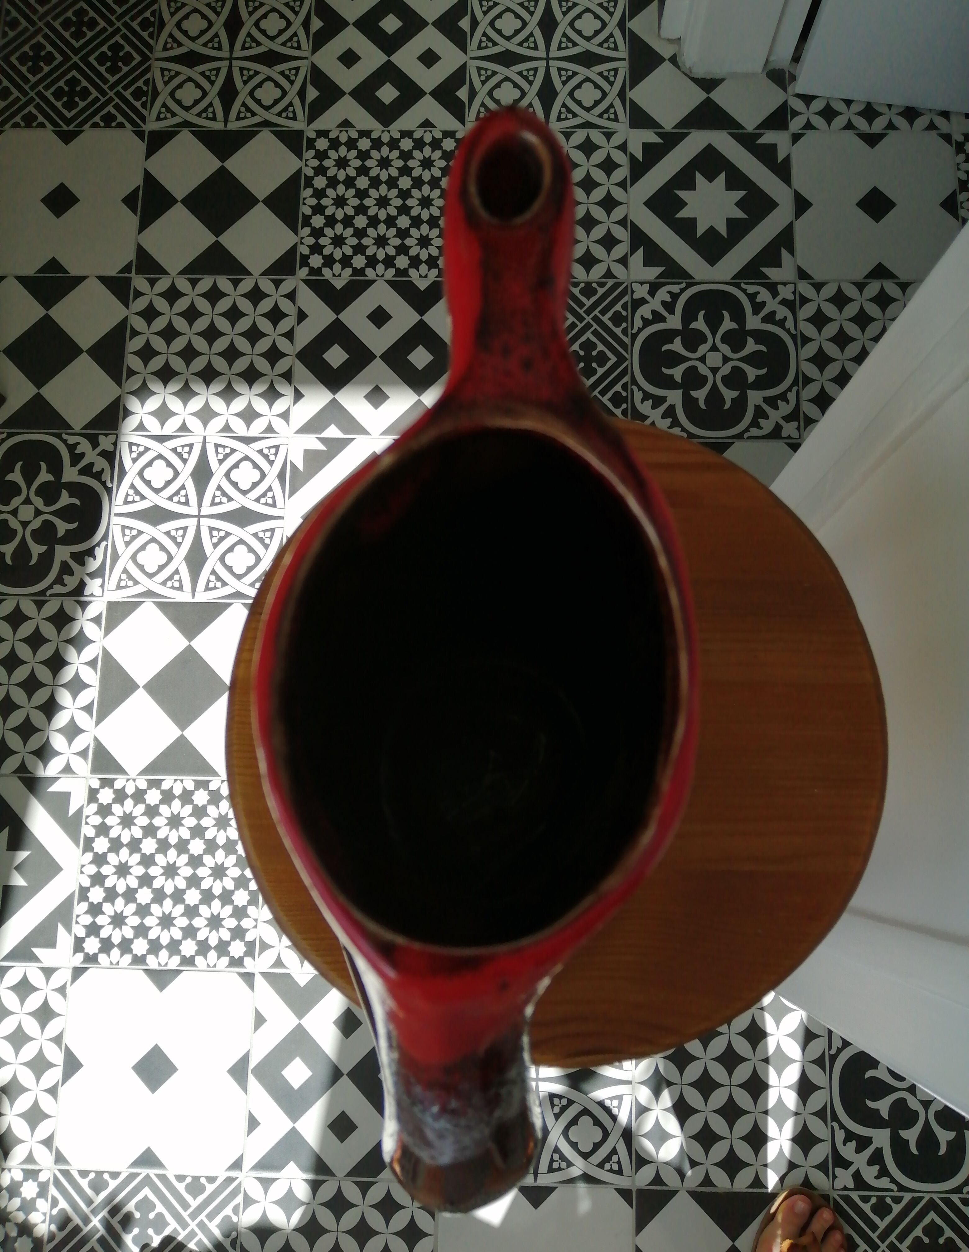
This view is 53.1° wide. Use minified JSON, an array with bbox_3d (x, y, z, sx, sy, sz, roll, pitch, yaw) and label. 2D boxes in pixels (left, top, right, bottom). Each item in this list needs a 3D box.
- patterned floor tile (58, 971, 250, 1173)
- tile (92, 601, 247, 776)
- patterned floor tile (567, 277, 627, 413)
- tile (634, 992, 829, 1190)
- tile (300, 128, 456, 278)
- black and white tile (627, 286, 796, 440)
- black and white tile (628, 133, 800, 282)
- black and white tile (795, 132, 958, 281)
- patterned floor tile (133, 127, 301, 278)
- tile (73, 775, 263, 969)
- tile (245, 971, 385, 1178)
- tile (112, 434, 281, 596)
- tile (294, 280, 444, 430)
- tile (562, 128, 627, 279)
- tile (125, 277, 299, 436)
[{"bbox_3d":[-0.345,0.465,1.024,0.198,0.010,0.198,1,80,1],"label":"patterned floor tile"},{"bbox_3d":[-0.336,0.071,1.094,0.198,0.010,0.198,1,80,1],"label":"tile"},{"bbox_3d":[0.072,-0.316,1.153,0.198,0.010,0.198,1,80,1],"label":"patterned floor tile"},{"bbox_3d":[0.258,0.479,1.016,0.200,0.010,0.200,1,80,1],"label":"tile"},{"bbox_3d":[-0.125,-0.521,1.206,0.200,0.010,0.200,1,80,1],"label":"tile"},{"bbox_3d":[0.274,-0.316,1.160,0.200,0.010,0.200,1,80,1],"label":"black and white tile"},{"bbox_3d":[0.276,-0.509,1.183,0.198,0.010,0.198,1,80,1],"label":"black and white tile"},{"bbox_3d":[0.480,-0.512,1.191,0.200,0.010,0.200,1,80,1],"label":"black and white tile"},{"bbox_3d":[-0.324,-0.519,1.199,0.198,0.010,0.198,1,80,1],"label":"patterned floor tile"},{"bbox_3d":[-0.344,0.270,1.068,0.200,0.010,0.200,1,80,1],"label":"tile"},{"bbox_3d":[-0.146,0.472,1.026,0.200,0.010,0.200,1,80,1],"label":"tile"},{"bbox_3d":[-0.336,-0.127,1.140,0.200,0.010,0.200,1,80,1],"label":"tile"},{"bbox_3d":[-0.130,-0.323,1.170,0.200,0.010,0.200,1,80,1],"label":"tile"},{"bbox_3d":[0.076,-0.513,1.188,0.198,0.010,0.198,1,80,1],"label":"tile"},{"bbox_3d":[-0.331,-0.326,1.176,0.200,0.010,0.200,1,80,1],"label":"tile"}]

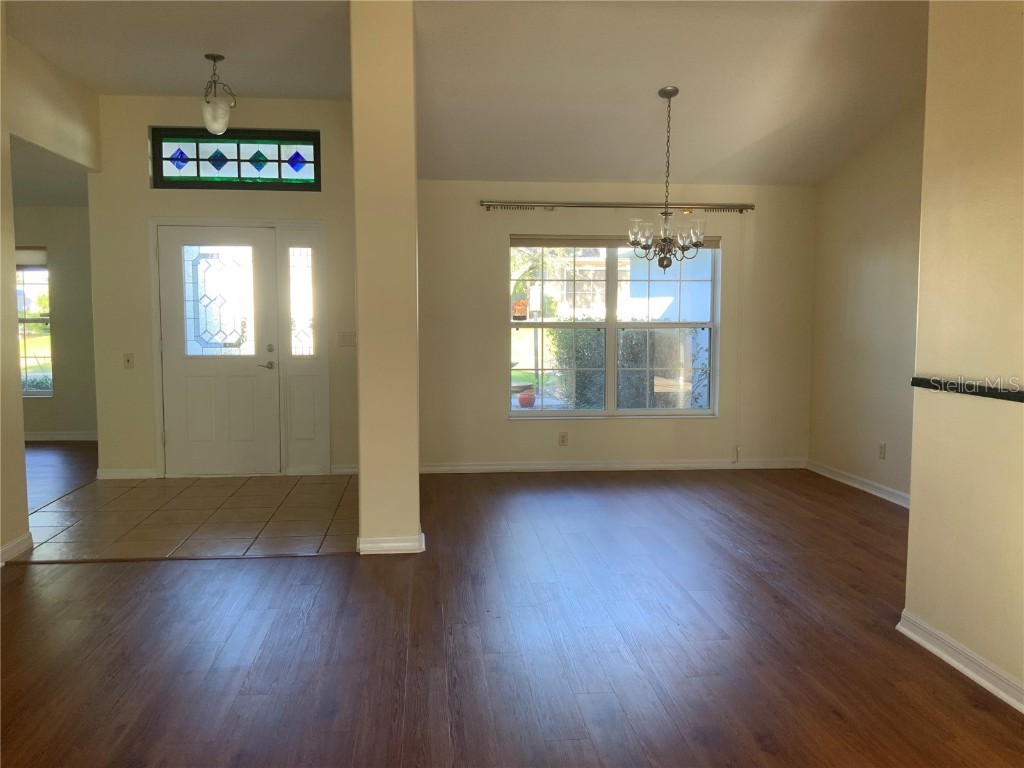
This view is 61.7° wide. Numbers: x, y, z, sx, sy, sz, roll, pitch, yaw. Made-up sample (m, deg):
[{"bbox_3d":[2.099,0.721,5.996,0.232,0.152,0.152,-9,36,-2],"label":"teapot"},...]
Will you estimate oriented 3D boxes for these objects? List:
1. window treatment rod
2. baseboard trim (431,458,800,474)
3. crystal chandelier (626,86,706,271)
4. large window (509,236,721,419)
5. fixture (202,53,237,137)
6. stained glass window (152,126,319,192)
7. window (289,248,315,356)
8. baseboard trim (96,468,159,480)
[{"bbox_3d":[0.899,-1.473,7.140,2.313,0.065,0.080,0,5,-6],"label":"window treatment rod"},{"bbox_3d":[0.919,0.705,7.374,3.390,0.095,0.020,0,5,-6],"label":"baseboard trim"},{"bbox_3d":[1.007,-1.332,5.611,0.510,1.165,0.510,0,5,-6],"label":"crystal chandelier"},{"bbox_3d":[0.874,-0.475,7.326,1.800,1.525,0.110,0,5,-6],"label":"large window"},{"bbox_3d":[-1.958,-1.922,5.713,0.224,0.510,0.224,0,5,-6],"label":"fixture"},{"bbox_3d":[-2.192,-1.793,6.888,1.300,0.470,0.080,0,5,-6],"label":"stained glass window"},{"bbox_3d":[-1.716,-0.666,7.010,0.185,0.879,0.040,0,5,-6],"label":"window"},{"bbox_3d":[-3.125,0.734,6.963,0.470,0.090,0.020,0,5,-6],"label":"baseboard trim"}]

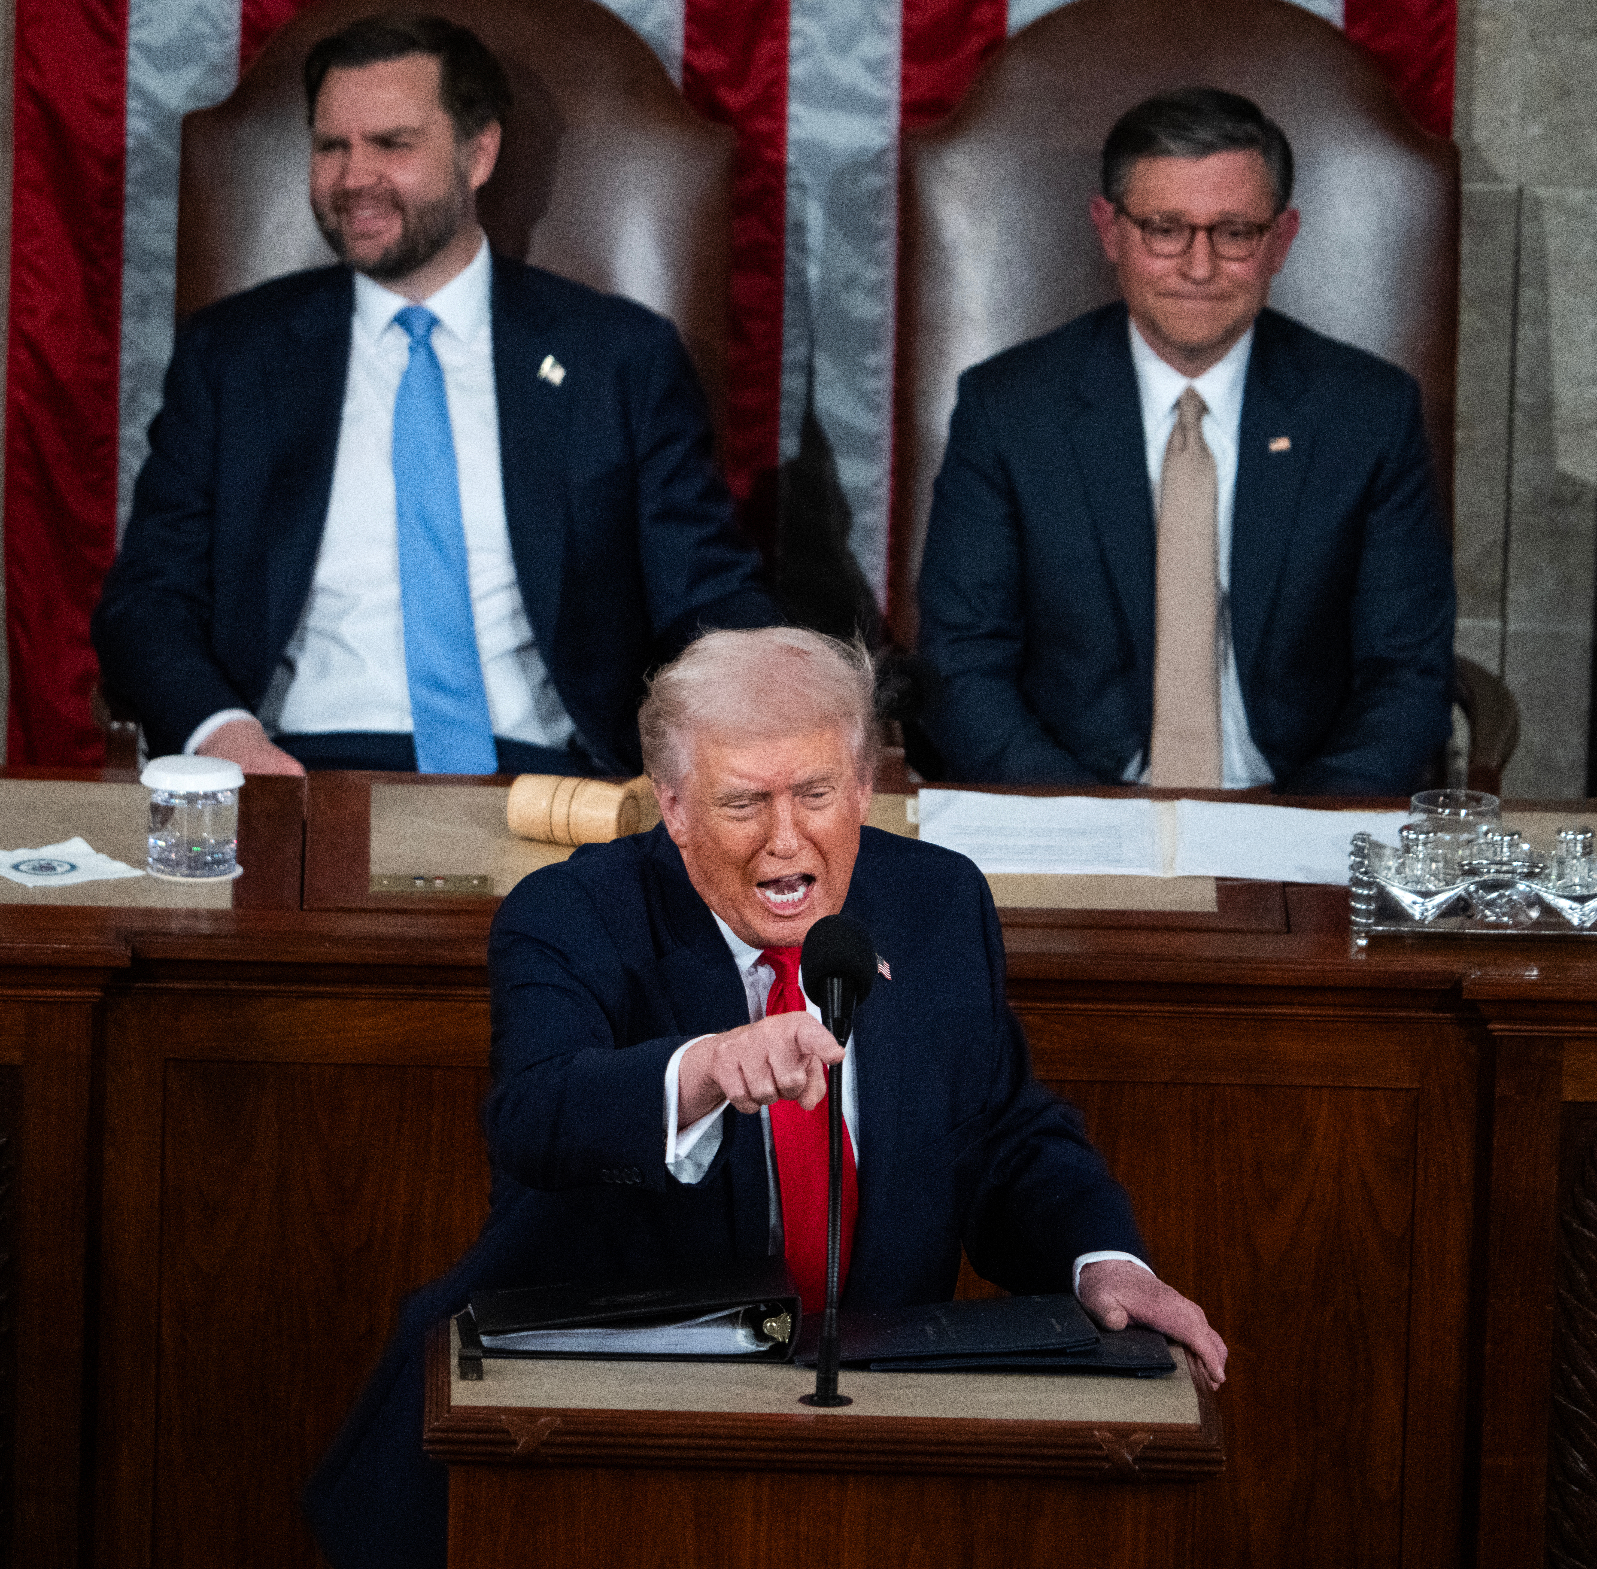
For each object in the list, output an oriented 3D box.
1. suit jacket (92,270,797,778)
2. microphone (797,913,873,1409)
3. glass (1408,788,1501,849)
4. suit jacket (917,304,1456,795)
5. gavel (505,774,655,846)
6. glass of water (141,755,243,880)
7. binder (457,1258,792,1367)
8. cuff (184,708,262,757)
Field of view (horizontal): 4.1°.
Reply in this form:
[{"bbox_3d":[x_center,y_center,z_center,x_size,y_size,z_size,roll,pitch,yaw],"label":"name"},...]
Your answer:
[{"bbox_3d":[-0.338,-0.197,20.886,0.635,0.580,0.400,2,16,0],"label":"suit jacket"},{"bbox_3d":[0.032,0.313,18.792,0.062,0.427,0.068,2,16,0],"label":"microphone"},{"bbox_3d":[0.593,0.056,20.378,0.085,0.086,0.085,2,16,0],"label":"glass"},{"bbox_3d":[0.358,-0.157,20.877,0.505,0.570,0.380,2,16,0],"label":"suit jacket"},{"bbox_3d":[-0.164,-0.003,20.560,0.120,0.060,0.260,9,17,24],"label":"gavel"},{"bbox_3d":[-0.546,0.029,20.347,0.094,0.093,0.094,2,16,0],"label":"glass of water"},{"bbox_3d":[-0.143,0.441,19.160,0.277,0.058,0.290,1,8,-2],"label":"binder"},{"bbox_3d":[-0.529,-0.046,20.774,0.070,0.060,0.060,-9,19,-33],"label":"cuff"}]

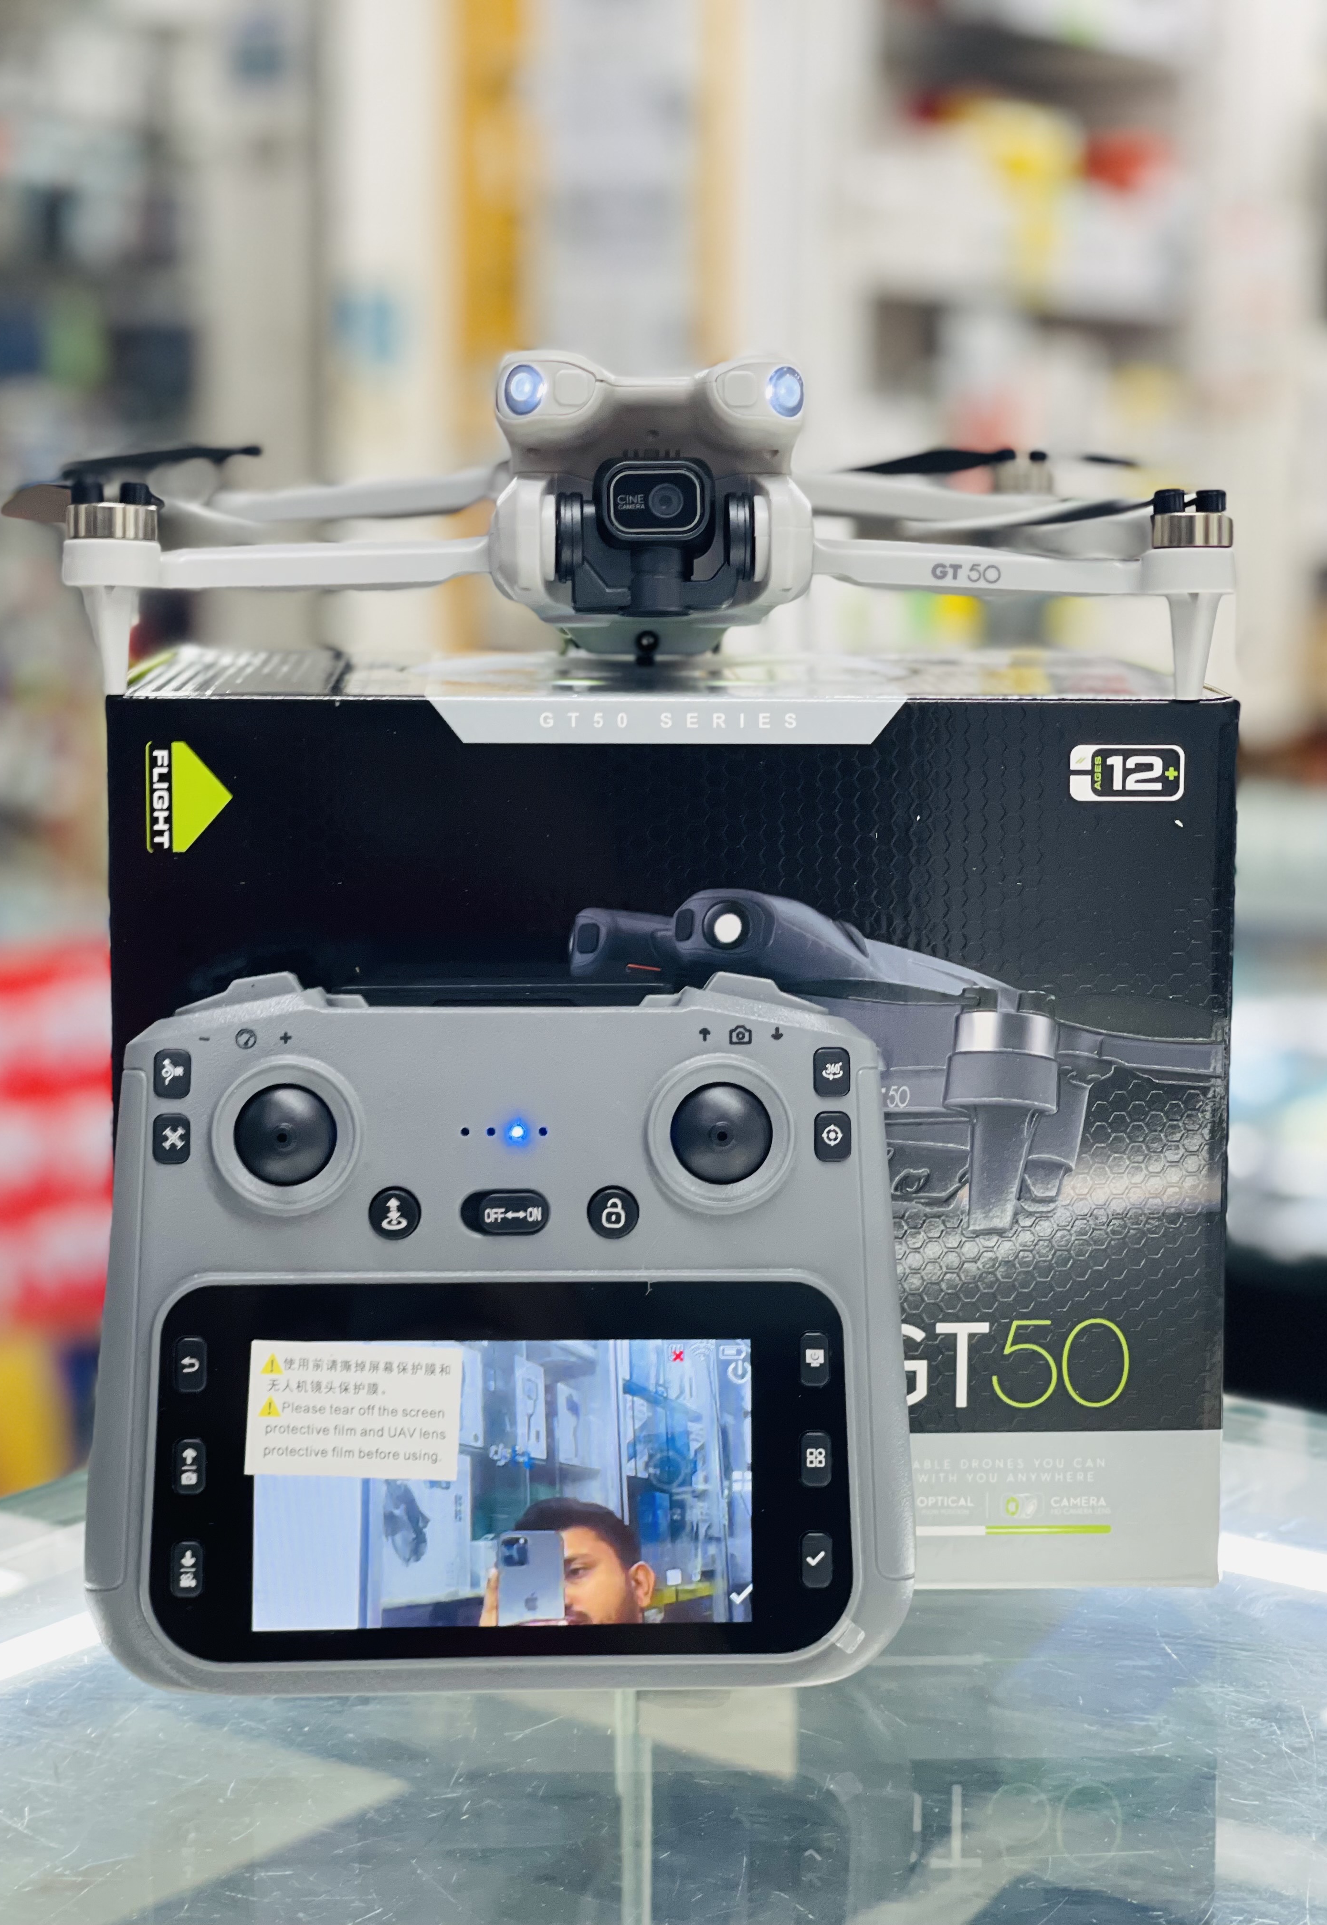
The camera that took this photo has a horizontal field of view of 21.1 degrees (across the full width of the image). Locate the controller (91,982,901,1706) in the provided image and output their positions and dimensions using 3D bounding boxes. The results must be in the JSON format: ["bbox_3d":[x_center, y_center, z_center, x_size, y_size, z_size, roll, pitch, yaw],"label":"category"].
[{"bbox_3d":[-0.034,0.075,0.735,0.166,0.145,0.050,0,0,-5],"label":"controller"}]

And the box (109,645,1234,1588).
[{"bbox_3d":[-0.001,0.032,0.831,0.240,0.196,0.130,0,8,-3],"label":"box"}]

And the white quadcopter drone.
[{"bbox_3d":[-0.010,-0.106,0.845,0.265,0.073,0.220,0,8,-4],"label":"white quadcopter drone"}]

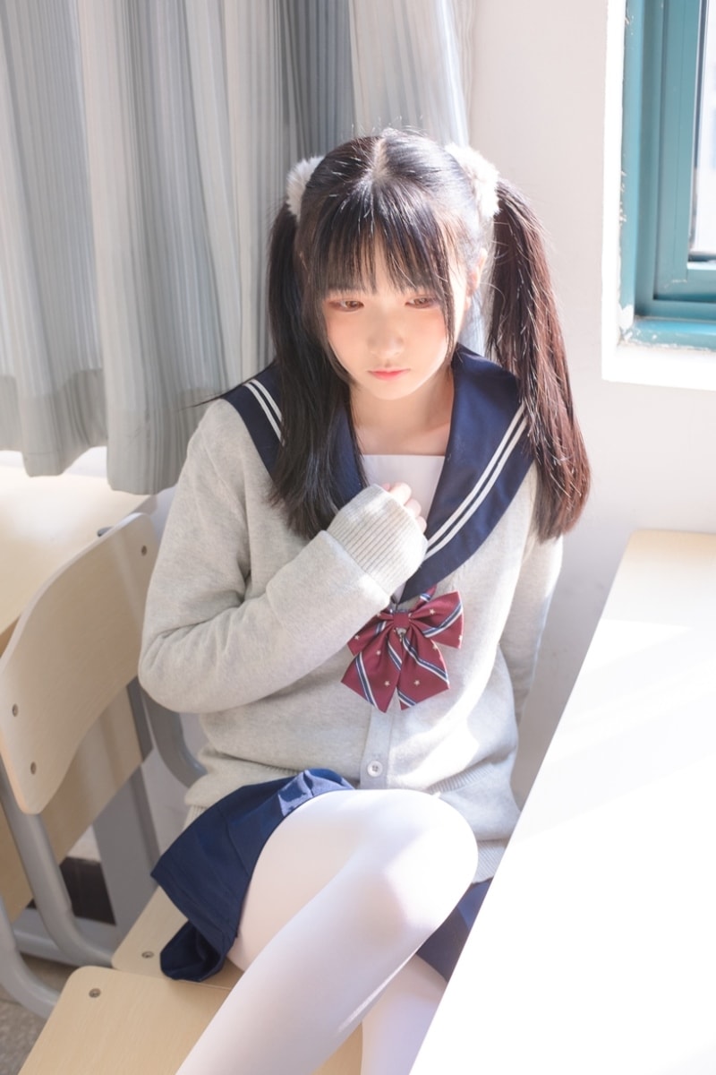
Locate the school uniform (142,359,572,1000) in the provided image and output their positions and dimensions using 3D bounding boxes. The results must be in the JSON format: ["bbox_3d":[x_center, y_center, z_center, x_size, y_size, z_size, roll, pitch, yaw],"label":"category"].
[{"bbox_3d":[-0.009,0.136,2.340,0.440,0.640,0.420,-10,35,-11],"label":"school uniform"}]

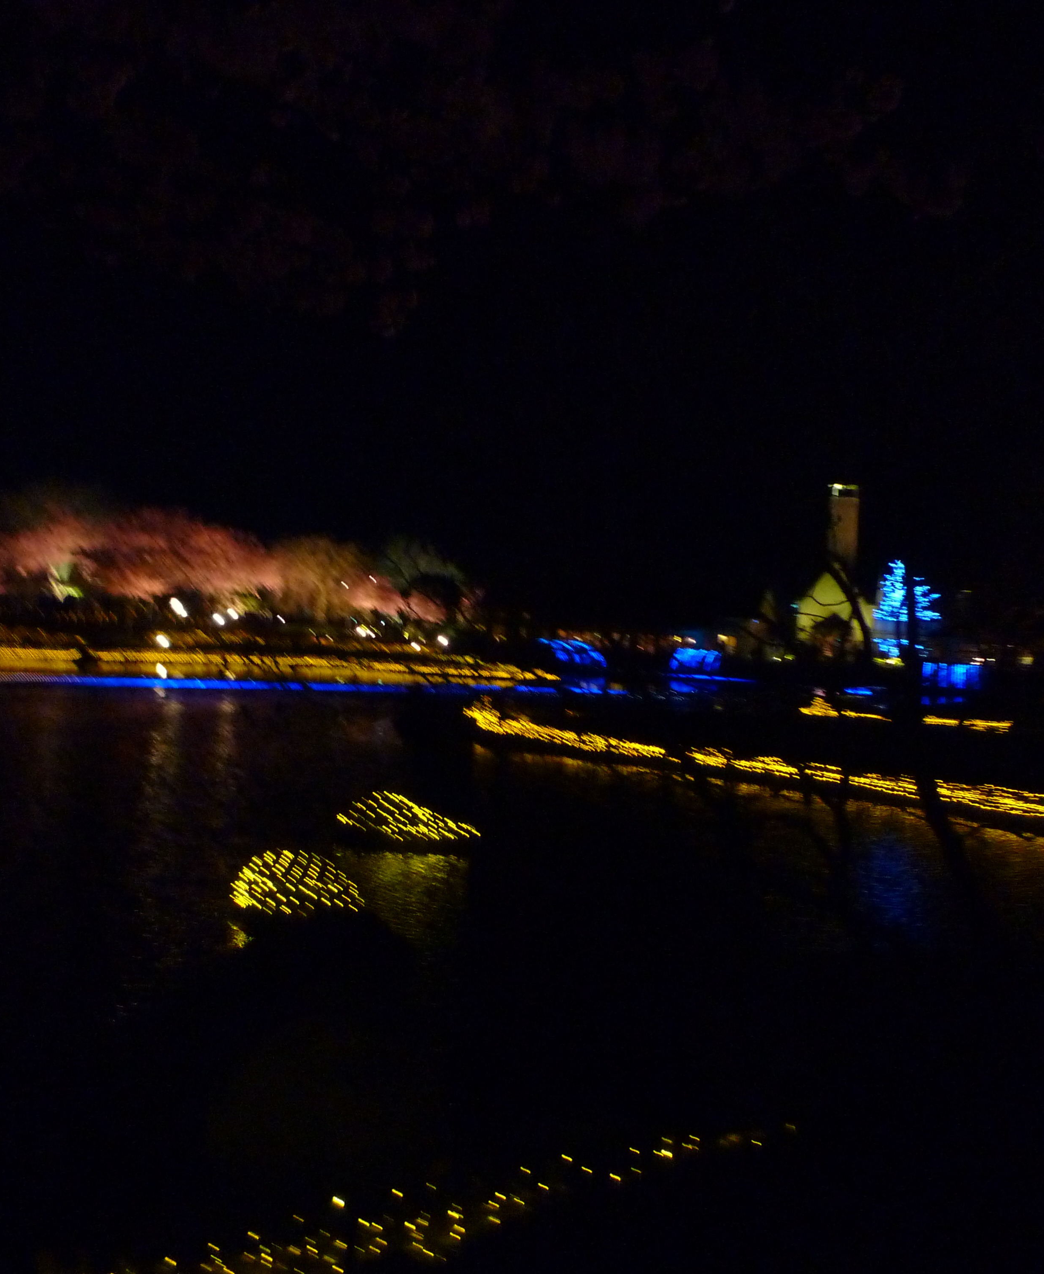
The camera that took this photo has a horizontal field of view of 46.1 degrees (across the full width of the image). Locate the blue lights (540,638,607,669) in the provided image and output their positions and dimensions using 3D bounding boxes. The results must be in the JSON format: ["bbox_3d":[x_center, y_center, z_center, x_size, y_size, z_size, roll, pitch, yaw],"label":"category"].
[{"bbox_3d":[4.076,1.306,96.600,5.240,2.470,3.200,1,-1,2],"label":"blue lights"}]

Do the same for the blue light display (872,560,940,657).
[{"bbox_3d":[32.883,-2.385,105.000,5.910,8.290,5.500,1,0,17],"label":"blue light display"}]

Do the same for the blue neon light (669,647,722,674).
[{"bbox_3d":[13.038,1.791,92.000,4.080,2.090,3.200,1,0,8],"label":"blue neon light"}]

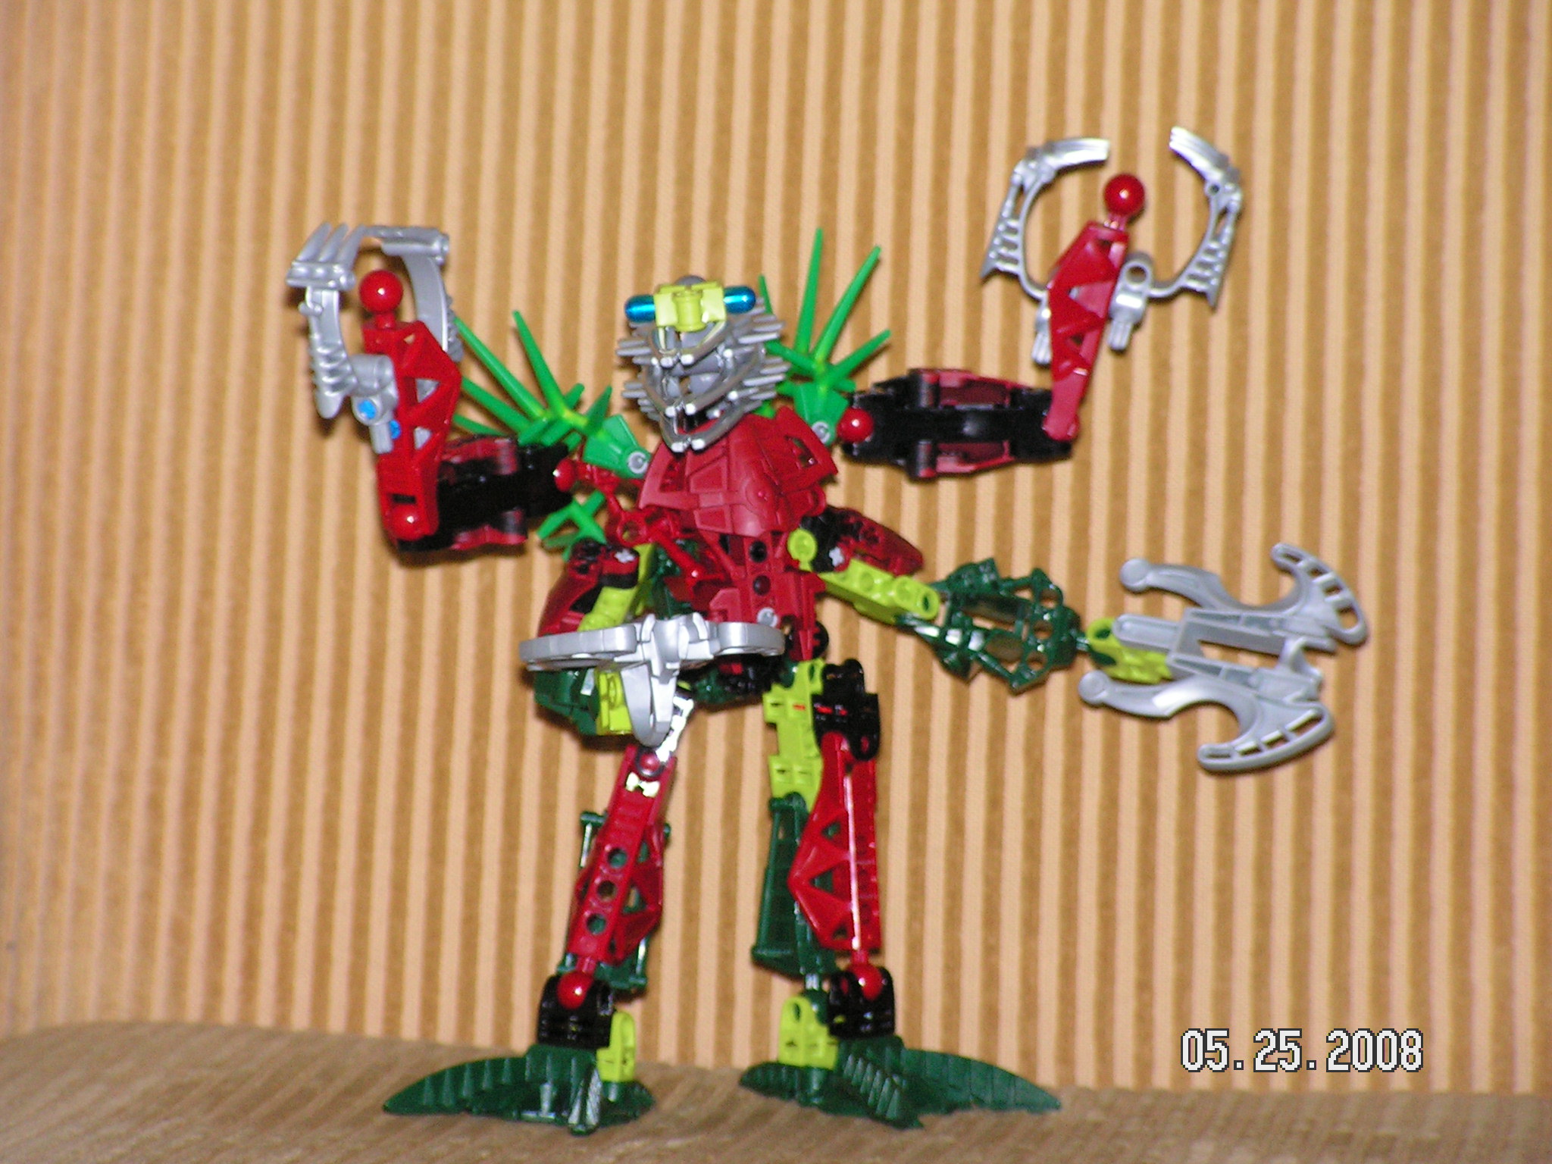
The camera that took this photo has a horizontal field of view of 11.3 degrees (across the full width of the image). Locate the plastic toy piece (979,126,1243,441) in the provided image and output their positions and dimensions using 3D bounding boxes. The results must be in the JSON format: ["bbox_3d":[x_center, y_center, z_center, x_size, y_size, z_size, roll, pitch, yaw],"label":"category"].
[{"bbox_3d":[0.081,-0.074,1.940,0.058,0.083,0.028,17,6,4],"label":"plastic toy piece"}]

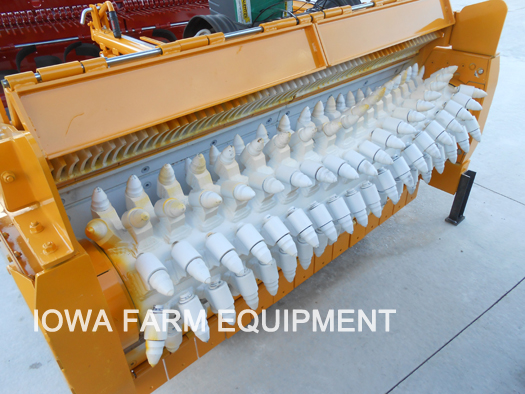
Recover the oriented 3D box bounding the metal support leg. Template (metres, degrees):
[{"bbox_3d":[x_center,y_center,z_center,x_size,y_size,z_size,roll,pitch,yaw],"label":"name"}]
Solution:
[{"bbox_3d":[1.270,0.009,2.516,0.123,0.341,0.072,-27,40,-33],"label":"metal support leg"}]

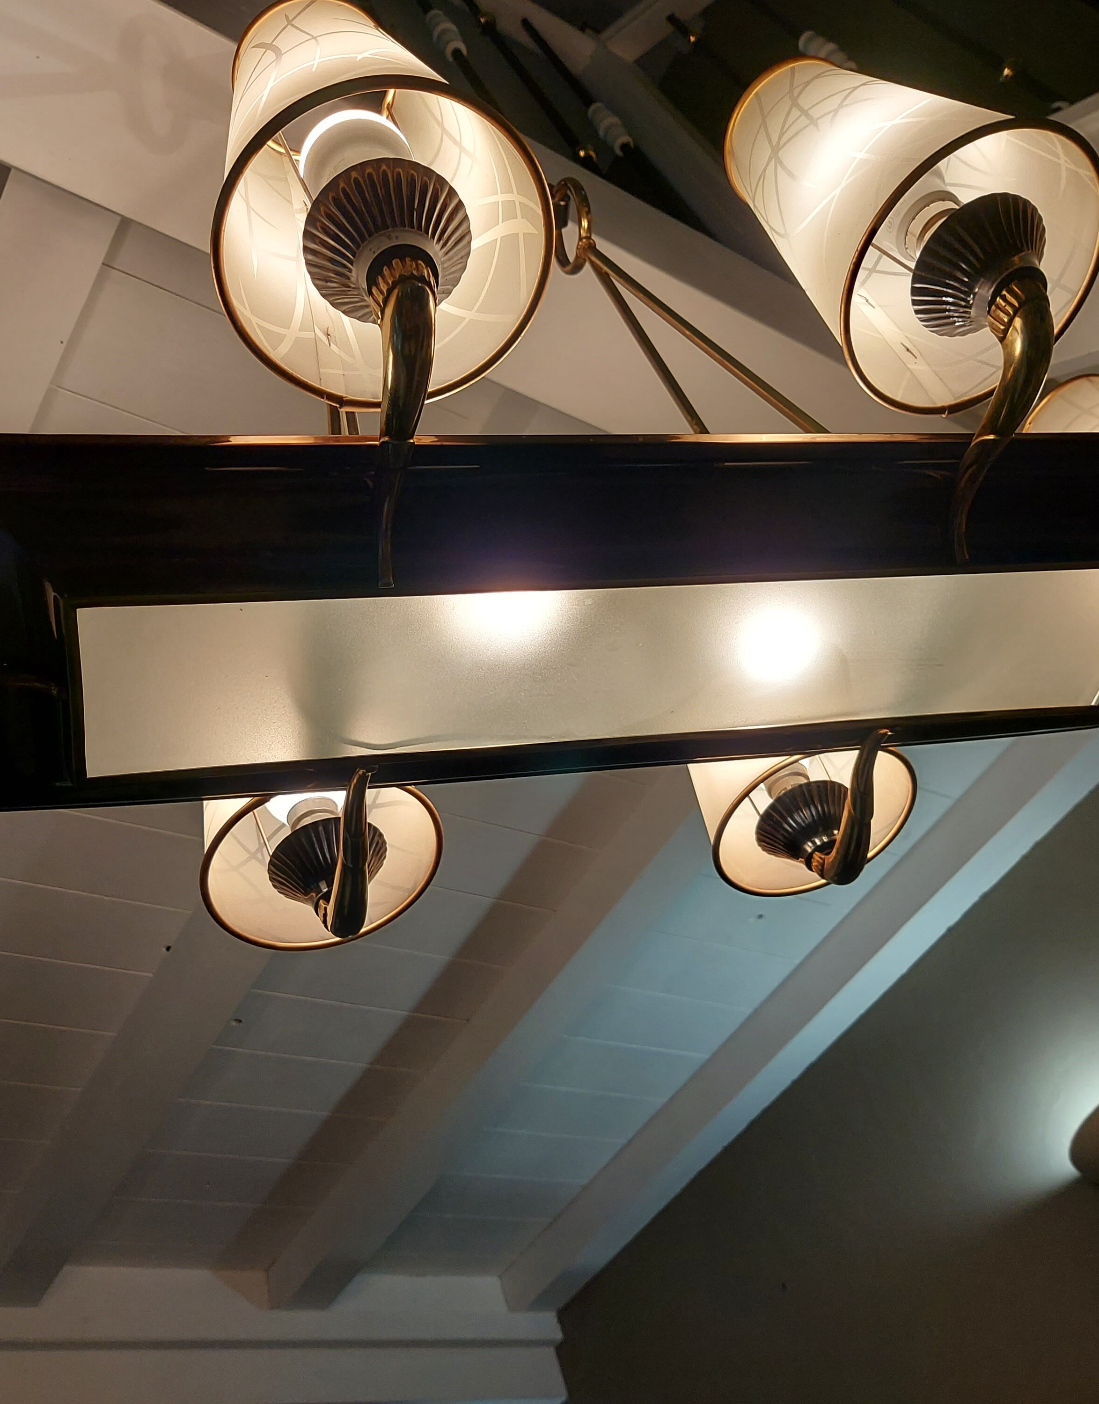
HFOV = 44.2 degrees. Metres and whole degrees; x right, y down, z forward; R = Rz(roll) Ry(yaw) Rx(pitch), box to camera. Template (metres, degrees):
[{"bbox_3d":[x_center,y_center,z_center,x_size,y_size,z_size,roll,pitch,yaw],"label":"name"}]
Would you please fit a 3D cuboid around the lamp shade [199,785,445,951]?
[{"bbox_3d":[-0.161,0.036,0.865,0.144,0.194,0.144,-14,-47,-11],"label":"lamp shade"}]

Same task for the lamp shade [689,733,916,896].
[{"bbox_3d":[0.151,0.018,0.969,0.144,0.194,0.144,-30,-46,7],"label":"lamp shade"}]

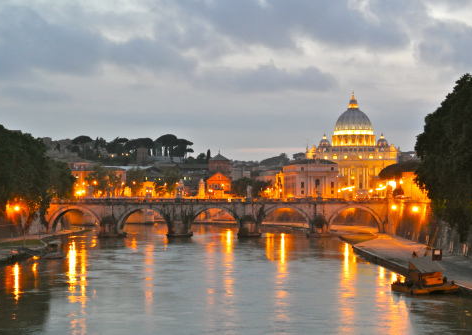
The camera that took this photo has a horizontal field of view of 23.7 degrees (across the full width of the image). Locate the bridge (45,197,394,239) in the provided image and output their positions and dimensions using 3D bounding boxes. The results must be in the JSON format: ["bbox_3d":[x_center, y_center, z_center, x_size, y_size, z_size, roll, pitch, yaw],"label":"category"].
[{"bbox_3d":[-6.030,19.440,438.000,134.000,16.000,11.000,0,-2,0],"label":"bridge"}]

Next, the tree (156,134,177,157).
[{"bbox_3d":[-60.150,-18.610,975.000,18.000,19.500,17.000,0,-2,0],"label":"tree"}]

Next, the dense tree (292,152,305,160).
[{"bbox_3d":[80.440,-14.160,1450.000,15.000,11.000,13.000,0,-2,0],"label":"dense tree"}]

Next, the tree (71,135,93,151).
[{"bbox_3d":[-144.000,-22.830,1050.000,20.000,16.000,18.000,0,-2,0],"label":"tree"}]

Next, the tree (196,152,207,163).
[{"bbox_3d":[-30.010,-8.700,980.000,9.000,9.000,8.500,0,-2,0],"label":"tree"}]

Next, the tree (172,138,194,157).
[{"bbox_3d":[-45.670,-16.960,980.000,18.500,17.000,17.000,0,-2,0],"label":"tree"}]

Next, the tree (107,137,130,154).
[{"bbox_3d":[-108.340,-19.660,1030.000,19.000,16.000,17.000,0,-2,0],"label":"tree"}]

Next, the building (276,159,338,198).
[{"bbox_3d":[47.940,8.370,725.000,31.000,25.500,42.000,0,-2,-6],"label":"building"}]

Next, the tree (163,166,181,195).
[{"bbox_3d":[-37.200,8.490,660.000,12.000,18.000,12.000,0,-2,0],"label":"tree"}]

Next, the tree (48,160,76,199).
[{"bbox_3d":[-73.920,5.330,480.000,12.000,17.000,12.000,0,-2,0],"label":"tree"}]

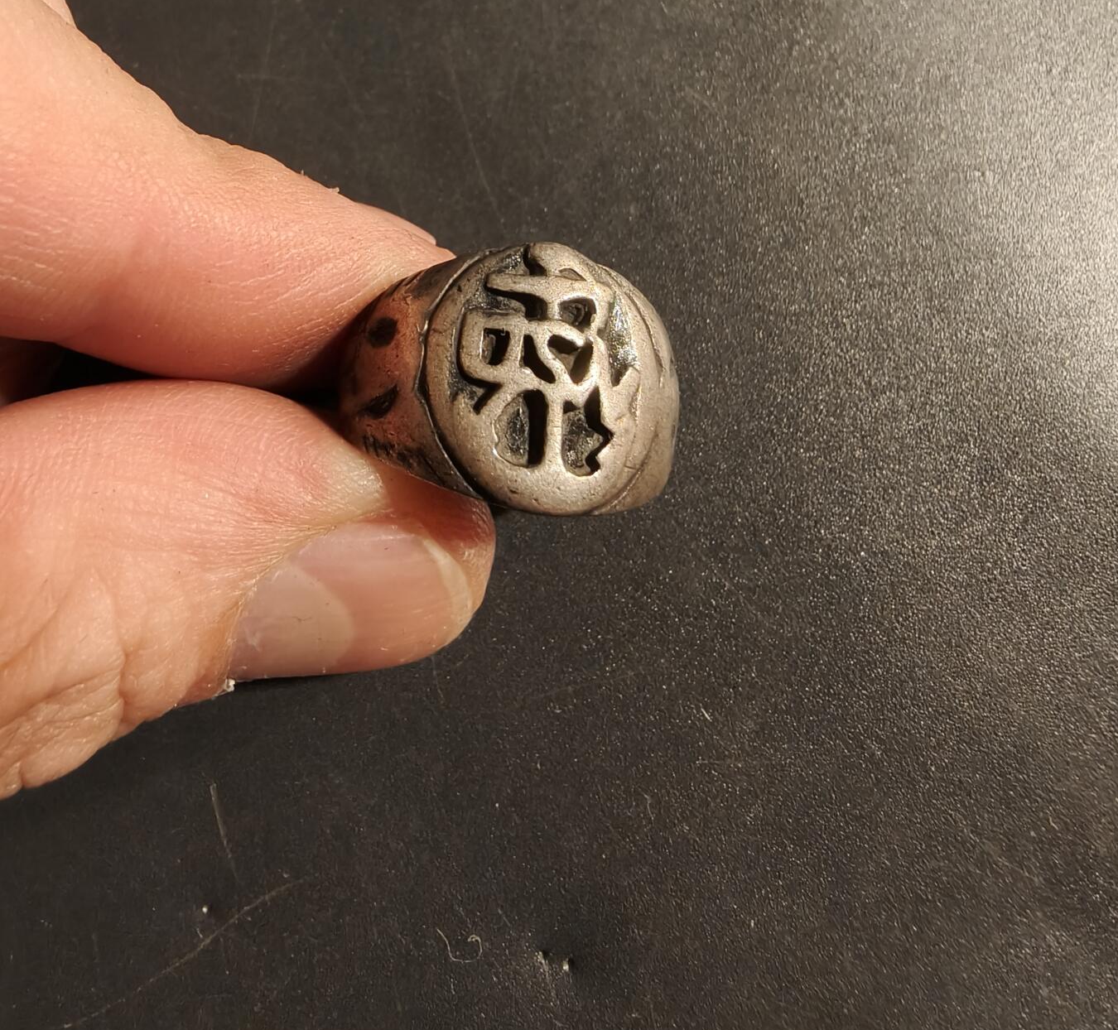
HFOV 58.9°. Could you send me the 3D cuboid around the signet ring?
[{"bbox_3d":[-0.004,-0.010,0.074,0.025,0.025,0.018,1,94,-14],"label":"signet ring"}]

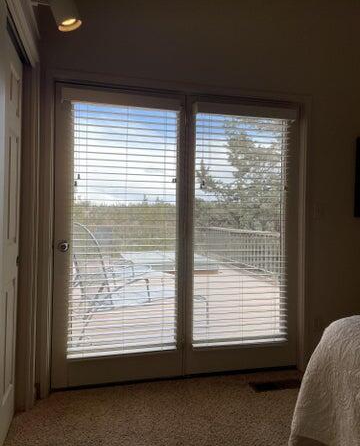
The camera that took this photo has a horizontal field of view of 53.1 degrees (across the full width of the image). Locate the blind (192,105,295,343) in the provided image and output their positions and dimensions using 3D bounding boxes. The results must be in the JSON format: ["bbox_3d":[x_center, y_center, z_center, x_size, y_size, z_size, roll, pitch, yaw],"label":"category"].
[{"bbox_3d":[0.466,0.039,2.662,0.757,1.695,0.070,1,0,-13],"label":"blind"}]

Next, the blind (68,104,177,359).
[{"bbox_3d":[-0.375,0.040,2.473,0.732,1.693,0.070,1,0,-13],"label":"blind"}]

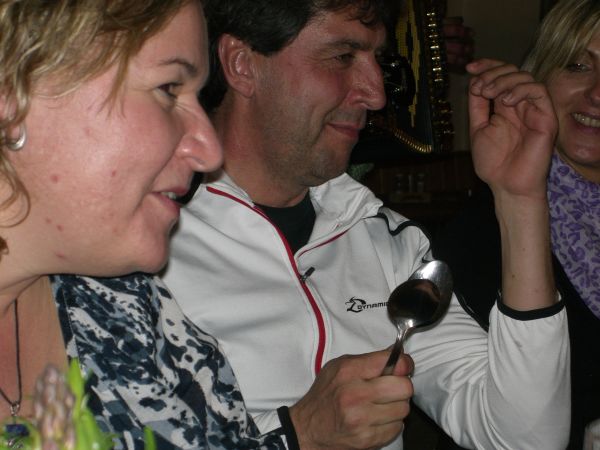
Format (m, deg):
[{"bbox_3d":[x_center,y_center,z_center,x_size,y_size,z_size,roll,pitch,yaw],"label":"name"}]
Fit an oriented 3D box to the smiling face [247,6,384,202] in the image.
[{"bbox_3d":[0.018,-0.116,1.860,0.140,0.190,0.150,8,2,20],"label":"smiling face"}]

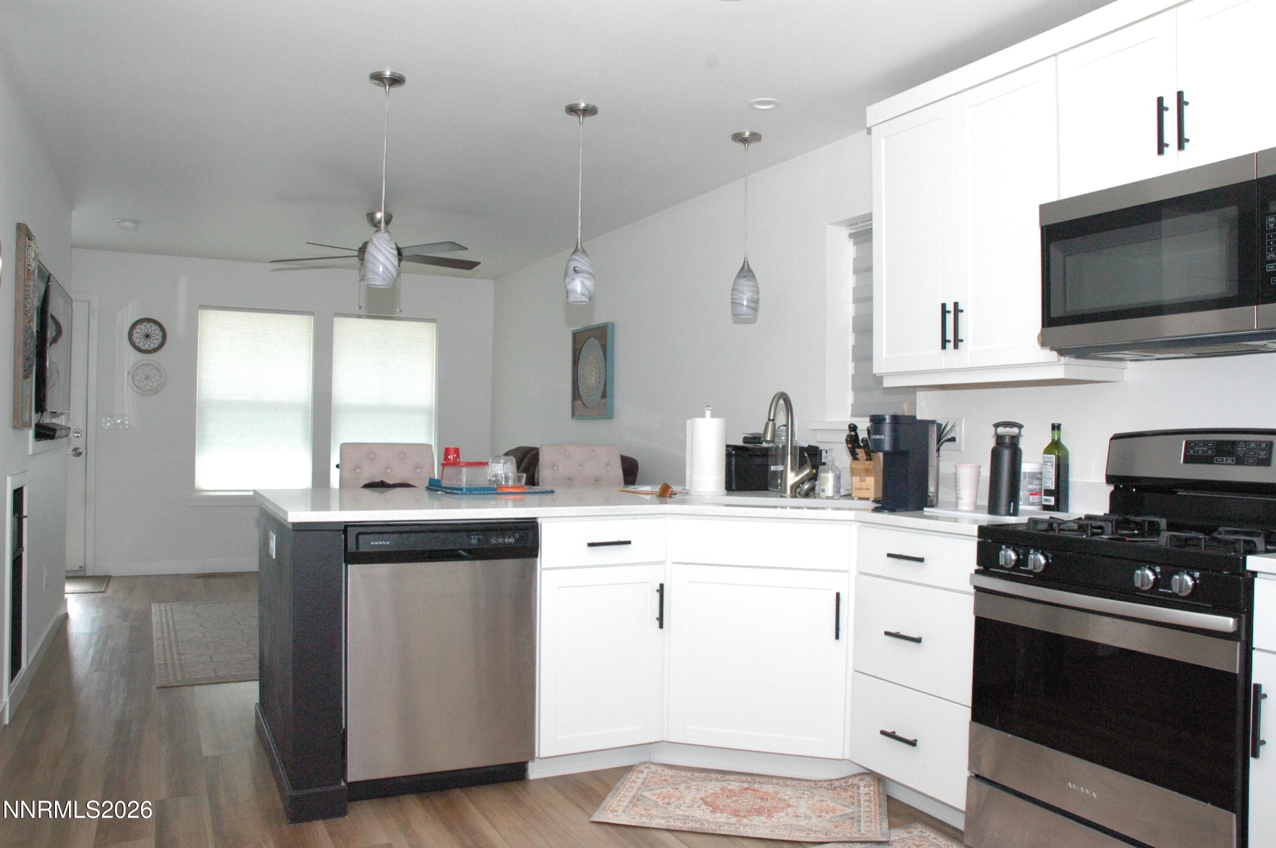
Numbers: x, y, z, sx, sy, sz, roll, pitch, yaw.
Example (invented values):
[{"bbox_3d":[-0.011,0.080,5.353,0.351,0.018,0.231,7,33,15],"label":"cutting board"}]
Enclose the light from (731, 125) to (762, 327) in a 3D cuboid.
[{"bbox_3d":[0.469,-0.856,4.134,0.132,0.800,0.132,1,-1,0],"label":"light"}]

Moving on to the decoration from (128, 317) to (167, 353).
[{"bbox_3d":[-3.690,-0.665,7.197,0.270,0.270,0.025,1,-1,-27],"label":"decoration"}]

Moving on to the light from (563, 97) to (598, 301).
[{"bbox_3d":[-0.229,-0.863,3.787,0.130,0.780,0.130,1,0,0],"label":"light"}]

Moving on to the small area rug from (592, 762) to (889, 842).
[{"bbox_3d":[0.340,1.183,3.029,0.860,0.025,0.510,1,0,11],"label":"small area rug"}]

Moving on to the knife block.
[{"bbox_3d":[0.885,0.191,3.685,0.090,0.200,0.130,1,0,24],"label":"knife block"}]

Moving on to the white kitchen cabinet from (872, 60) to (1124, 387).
[{"bbox_3d":[1.203,-0.618,3.272,0.325,0.970,0.810,1,0,-27],"label":"white kitchen cabinet"}]

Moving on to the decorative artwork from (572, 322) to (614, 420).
[{"bbox_3d":[-0.310,-0.345,6.508,0.050,0.630,0.590,1,0,-27],"label":"decorative artwork"}]

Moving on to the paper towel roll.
[{"bbox_3d":[0.275,0.110,3.820,0.152,0.350,0.150,1,-1,0],"label":"paper towel roll"}]

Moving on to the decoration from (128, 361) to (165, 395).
[{"bbox_3d":[-3.688,-0.345,7.197,0.272,0.272,0.025,1,-1,-27],"label":"decoration"}]

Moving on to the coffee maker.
[{"bbox_3d":[0.896,0.127,3.284,0.290,0.325,0.130,1,0,-42],"label":"coffee maker"}]

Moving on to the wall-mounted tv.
[{"bbox_3d":[-2.766,-0.351,4.537,0.060,0.610,1.110,1,0,-27],"label":"wall-mounted tv"}]

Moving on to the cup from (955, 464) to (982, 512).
[{"bbox_3d":[1.066,0.206,3.090,0.084,0.146,0.084,1,-1,0],"label":"cup"}]

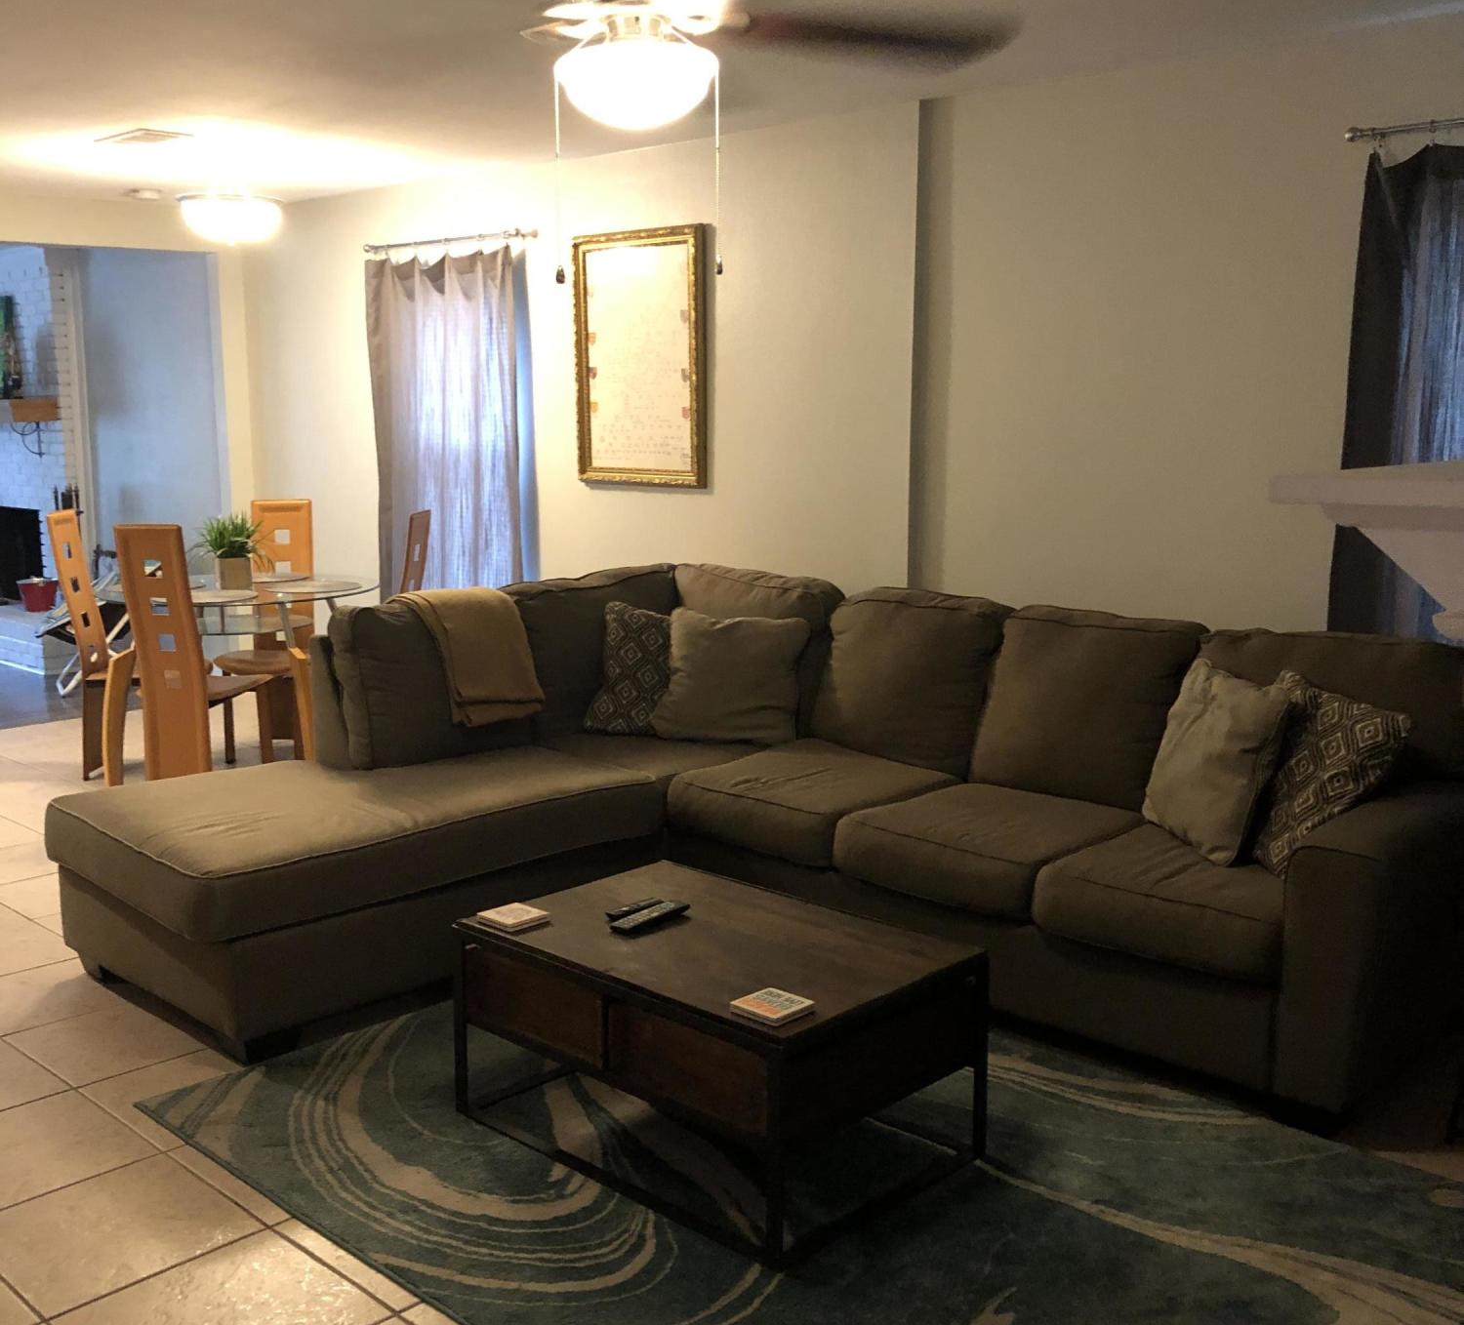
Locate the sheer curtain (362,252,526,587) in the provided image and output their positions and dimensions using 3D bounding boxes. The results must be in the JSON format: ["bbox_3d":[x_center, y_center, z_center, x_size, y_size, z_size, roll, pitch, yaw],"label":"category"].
[{"bbox_3d":[-1.243,-0.709,6.832,1.050,2.070,0.100,9,13,43],"label":"sheer curtain"}]

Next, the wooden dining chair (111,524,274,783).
[{"bbox_3d":[-2.063,-0.010,6.035,0.450,1.065,0.540,1,10,9],"label":"wooden dining chair"}]

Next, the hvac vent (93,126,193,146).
[{"bbox_3d":[-2.100,-1.866,5.644,0.380,0.020,0.210,9,13,43],"label":"hvac vent"}]

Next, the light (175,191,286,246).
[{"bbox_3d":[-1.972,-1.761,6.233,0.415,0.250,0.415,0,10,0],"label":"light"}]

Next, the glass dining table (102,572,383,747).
[{"bbox_3d":[-2.013,0.074,6.447,1.110,0.760,1.110,0,10,0],"label":"glass dining table"}]

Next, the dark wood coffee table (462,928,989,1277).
[{"bbox_3d":[-0.039,0.759,3.208,0.908,0.422,0.606,9,13,43],"label":"dark wood coffee table"}]

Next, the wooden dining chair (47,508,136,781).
[{"bbox_3d":[-2.423,-0.069,6.383,0.540,1.065,0.450,0,10,-2],"label":"wooden dining chair"}]

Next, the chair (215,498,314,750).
[{"bbox_3d":[-2.012,-0.144,6.821,0.450,1.065,0.540,0,10,0],"label":"chair"}]

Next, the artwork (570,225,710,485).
[{"bbox_3d":[-0.348,-1.138,5.947,0.665,0.940,0.050,9,13,43],"label":"artwork"}]

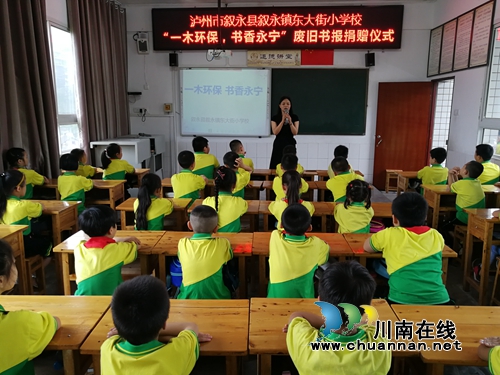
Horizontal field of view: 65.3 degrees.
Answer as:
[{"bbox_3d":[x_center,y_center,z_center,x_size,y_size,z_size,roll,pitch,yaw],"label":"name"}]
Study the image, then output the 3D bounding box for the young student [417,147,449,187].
[{"bbox_3d":[2.299,0.007,5.125,0.380,1.082,0.560,0,11,-1],"label":"young student"}]

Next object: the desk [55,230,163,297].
[{"bbox_3d":[-0.877,0.694,2.599,0.600,0.710,0.390,0,11,1],"label":"desk"}]

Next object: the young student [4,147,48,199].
[{"bbox_3d":[-2.384,0.105,4.384,0.380,1.124,0.560,2,11,9],"label":"young student"}]

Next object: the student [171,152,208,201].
[{"bbox_3d":[-0.610,0.118,4.458,0.380,1.089,0.560,3,12,11],"label":"student"}]

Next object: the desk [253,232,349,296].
[{"bbox_3d":[0.322,0.702,2.573,0.600,0.710,0.390,0,11,1],"label":"desk"}]

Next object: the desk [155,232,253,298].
[{"bbox_3d":[-0.278,0.698,2.586,0.600,0.710,0.390,0,11,1],"label":"desk"}]

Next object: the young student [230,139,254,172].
[{"bbox_3d":[-0.048,-0.034,5.120,0.370,1.200,0.580,4,12,16],"label":"young student"}]

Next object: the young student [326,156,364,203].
[{"bbox_3d":[0.993,0.199,4.149,0.400,1.080,0.500,0,11,1],"label":"young student"}]

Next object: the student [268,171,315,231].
[{"bbox_3d":[0.333,0.362,3.352,0.380,1.055,0.560,1,11,2],"label":"student"}]

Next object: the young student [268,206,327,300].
[{"bbox_3d":[0.269,0.576,2.403,0.370,1.007,0.560,1,11,5],"label":"young student"}]

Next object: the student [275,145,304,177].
[{"bbox_3d":[0.513,0.000,5.115,0.360,1.142,0.570,1,11,1],"label":"student"}]

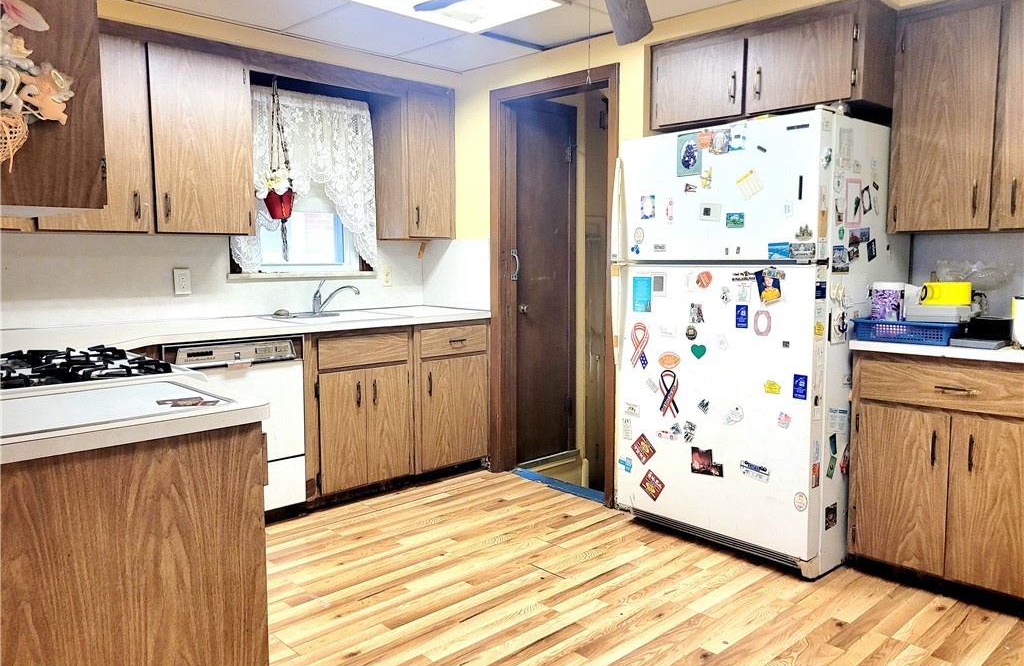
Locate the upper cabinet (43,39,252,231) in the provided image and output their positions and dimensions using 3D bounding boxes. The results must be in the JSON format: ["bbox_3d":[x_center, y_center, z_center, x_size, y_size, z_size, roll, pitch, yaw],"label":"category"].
[{"bbox_3d":[-1.630,-0.846,3.375,0.889,0.827,0.318,-6,8,-43],"label":"upper cabinet"}]

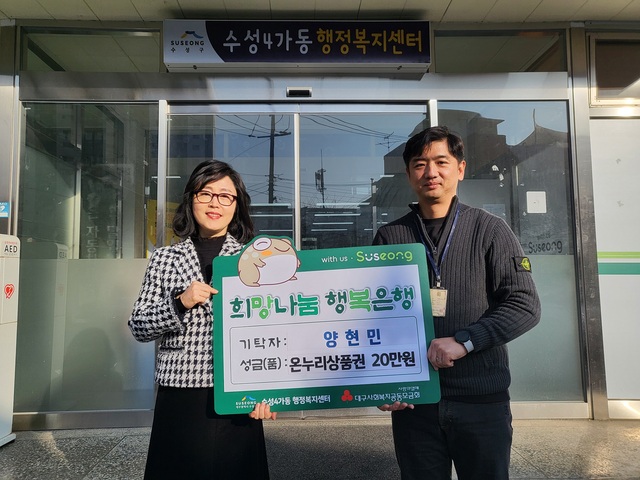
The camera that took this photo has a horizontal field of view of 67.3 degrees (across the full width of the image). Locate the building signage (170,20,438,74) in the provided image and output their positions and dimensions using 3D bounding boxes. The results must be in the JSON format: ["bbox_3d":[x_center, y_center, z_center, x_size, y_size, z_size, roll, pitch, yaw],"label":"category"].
[{"bbox_3d":[-0.177,-1.616,4.026,2.190,0.367,0.180,-1,-4,-2],"label":"building signage"}]

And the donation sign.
[{"bbox_3d":[0.008,0.247,1.534,0.693,0.556,0.015,-4,-12,2],"label":"donation sign"}]

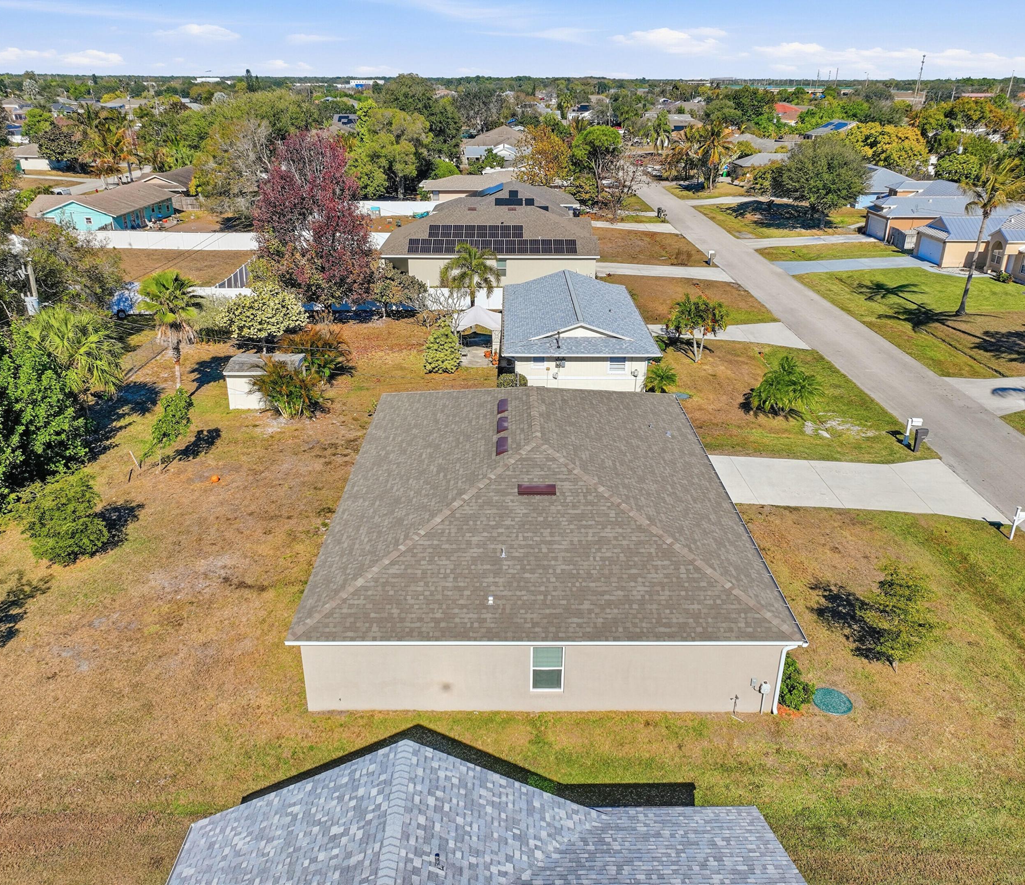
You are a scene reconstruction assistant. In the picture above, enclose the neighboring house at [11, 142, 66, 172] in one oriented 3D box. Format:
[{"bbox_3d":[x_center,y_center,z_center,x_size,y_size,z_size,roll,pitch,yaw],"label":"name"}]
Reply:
[{"bbox_3d":[-88.789,-55.032,156.664,11.300,4.700,11.500,0,24,0],"label":"neighboring house"}]

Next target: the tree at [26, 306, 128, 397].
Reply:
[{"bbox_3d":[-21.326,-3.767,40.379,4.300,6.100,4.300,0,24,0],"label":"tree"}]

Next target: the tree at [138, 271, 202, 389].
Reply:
[{"bbox_3d":[-17.724,-5.390,43.096,3.400,7.250,3.400,0,24,0],"label":"tree"}]

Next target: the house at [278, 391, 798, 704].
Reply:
[{"bbox_3d":[0.843,1.439,29.515,13.550,5.350,18.150,0,24,0],"label":"house"}]

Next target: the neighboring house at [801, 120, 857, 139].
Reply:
[{"bbox_3d":[86.393,-81.648,216.357,19.000,5.700,16.000,0,24,0],"label":"neighboring house"}]

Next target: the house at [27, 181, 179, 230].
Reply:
[{"bbox_3d":[-48.071,-27.046,94.604,12.600,4.400,17.300,0,24,0],"label":"house"}]

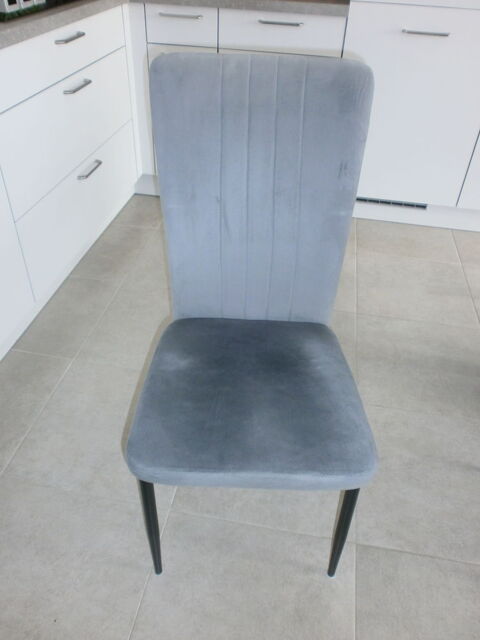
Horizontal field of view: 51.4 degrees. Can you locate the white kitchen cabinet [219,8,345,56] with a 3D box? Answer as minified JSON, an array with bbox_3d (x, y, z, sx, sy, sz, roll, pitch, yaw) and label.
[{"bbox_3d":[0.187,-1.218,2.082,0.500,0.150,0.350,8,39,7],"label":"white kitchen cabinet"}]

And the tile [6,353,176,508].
[{"bbox_3d":[-0.354,0.300,1.416,0.447,0.010,0.447,8,39,7],"label":"tile"}]

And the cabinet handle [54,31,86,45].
[{"bbox_3d":[-0.531,-0.889,1.574,0.034,0.014,0.165,8,39,7],"label":"cabinet handle"}]

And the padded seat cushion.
[{"bbox_3d":[0.022,0.122,0.938,0.418,0.064,0.405,2,39,-1],"label":"padded seat cushion"}]

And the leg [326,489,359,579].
[{"bbox_3d":[0.199,0.419,0.978,0.033,0.390,0.032,2,39,-1],"label":"leg"}]

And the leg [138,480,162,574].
[{"bbox_3d":[-0.169,0.407,0.974,0.031,0.390,0.032,2,39,-1],"label":"leg"}]

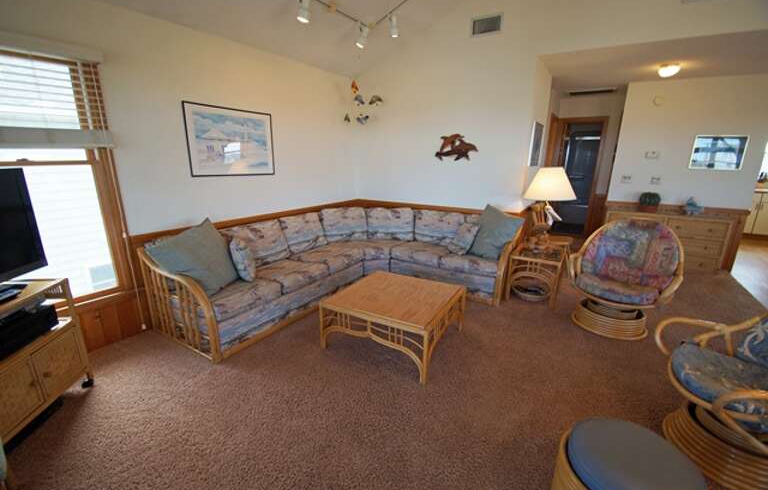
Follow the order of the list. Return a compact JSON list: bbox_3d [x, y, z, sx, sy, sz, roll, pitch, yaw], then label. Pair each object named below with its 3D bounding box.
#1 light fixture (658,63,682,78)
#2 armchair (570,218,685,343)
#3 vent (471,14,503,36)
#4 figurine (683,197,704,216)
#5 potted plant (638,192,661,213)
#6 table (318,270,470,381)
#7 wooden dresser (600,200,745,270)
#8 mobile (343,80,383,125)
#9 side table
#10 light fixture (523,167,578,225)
[{"bbox_3d":[3.222,-1.963,3.599,0.192,0.085,0.192,10,18,30],"label":"light fixture"},{"bbox_3d":[2.045,0.257,2.762,0.852,0.916,0.781,-14,21,-42],"label":"armchair"},{"bbox_3d":[1.099,-2.377,3.444,0.334,0.168,0.028,10,18,30],"label":"vent"},{"bbox_3d":[4.098,-0.488,4.248,0.177,0.192,0.106,10,18,30],"label":"figurine"},{"bbox_3d":[3.728,-0.563,4.482,0.213,0.213,0.213,10,18,30],"label":"potted plant"},{"bbox_3d":[0.108,0.575,2.556,0.828,0.376,0.828,9,17,27],"label":"table"},{"bbox_3d":[3.939,-0.112,4.520,1.399,0.731,0.369,10,18,30],"label":"wooden dresser"},{"bbox_3d":[-0.270,-1.762,3.932,0.440,0.405,0.355,10,18,30],"label":"mobile"},{"bbox_3d":[1.602,0.311,3.379,0.476,0.476,0.611,10,18,30],"label":"side table"},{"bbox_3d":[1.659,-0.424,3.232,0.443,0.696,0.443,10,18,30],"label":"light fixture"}]

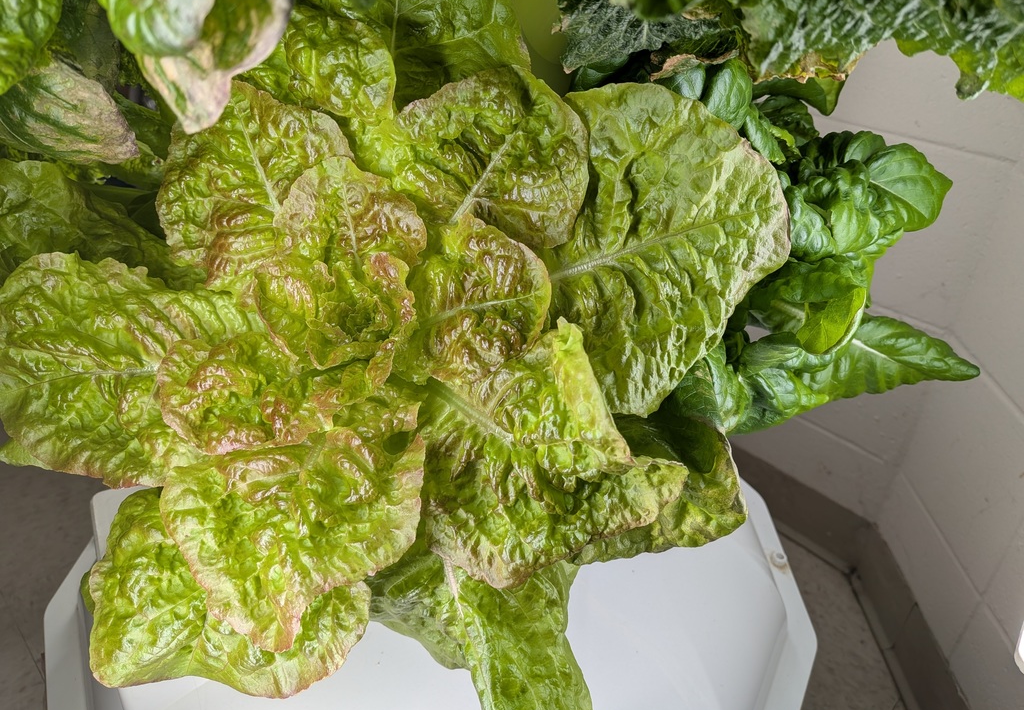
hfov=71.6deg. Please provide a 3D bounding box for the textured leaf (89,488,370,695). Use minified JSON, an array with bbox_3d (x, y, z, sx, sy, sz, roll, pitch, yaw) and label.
[{"bbox_3d":[-0.191,0.157,0.492,0.176,0.060,0.143,4,63,2],"label":"textured leaf"}]

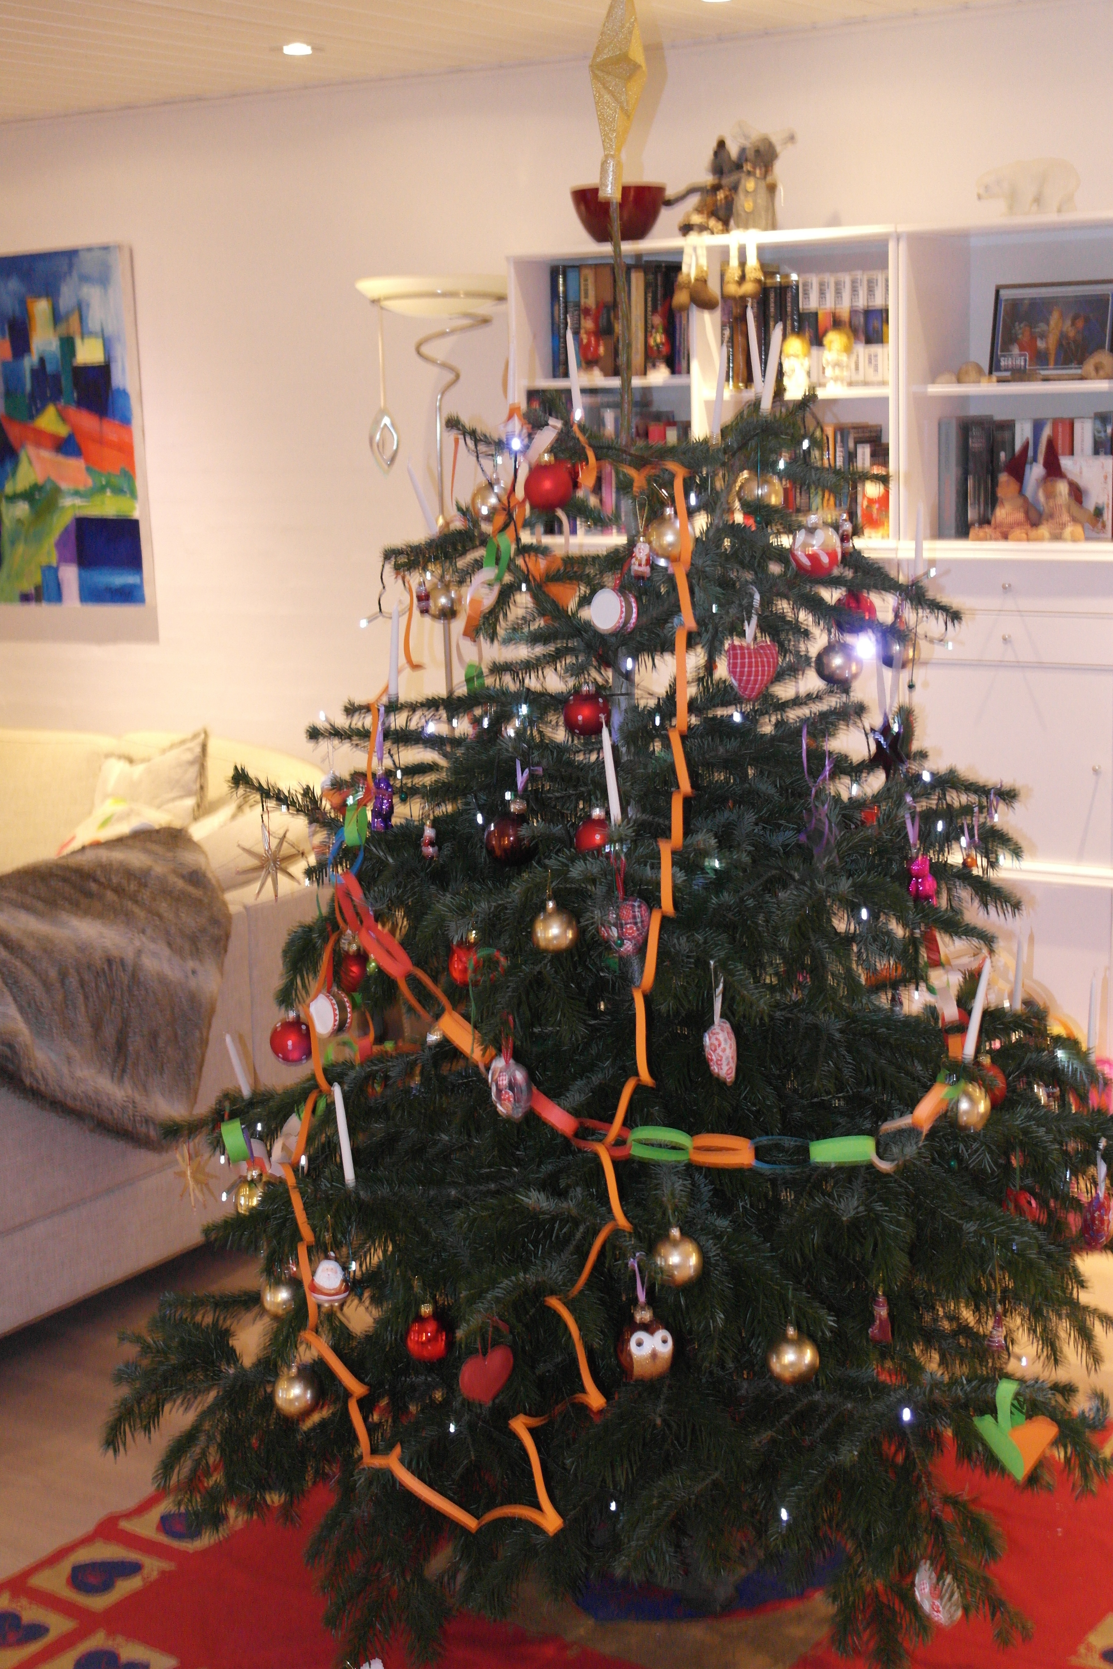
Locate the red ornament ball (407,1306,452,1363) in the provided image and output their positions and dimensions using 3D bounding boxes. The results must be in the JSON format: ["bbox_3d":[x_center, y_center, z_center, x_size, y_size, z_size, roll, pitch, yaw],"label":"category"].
[{"bbox_3d":[-0.164,0.640,3.150,0.057,0.072,0.057,-1,10,0],"label":"red ornament ball"}]

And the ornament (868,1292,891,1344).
[{"bbox_3d":[0.412,0.617,3.130,0.031,0.065,0.022,-5,11,-20],"label":"ornament"}]

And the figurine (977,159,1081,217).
[{"bbox_3d":[0.862,-1.185,4.500,0.200,0.112,0.085,2,11,21],"label":"figurine"}]

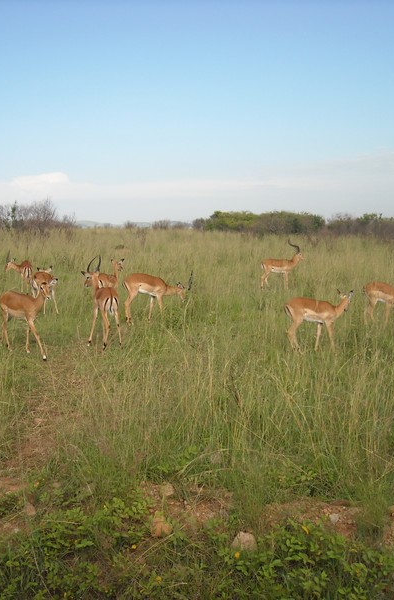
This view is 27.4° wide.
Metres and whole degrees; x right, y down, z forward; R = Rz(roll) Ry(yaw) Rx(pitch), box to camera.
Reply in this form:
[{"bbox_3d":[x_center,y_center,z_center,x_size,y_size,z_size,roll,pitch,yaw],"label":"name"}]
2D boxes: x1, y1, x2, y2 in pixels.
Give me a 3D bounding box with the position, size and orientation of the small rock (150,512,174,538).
[{"bbox_3d":[-0.207,1.313,4.720,0.132,0.110,0.115,0,5,0],"label":"small rock"}]

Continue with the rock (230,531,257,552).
[{"bbox_3d":[0.257,1.340,4.470,0.155,0.115,0.125,0,5,0],"label":"rock"}]

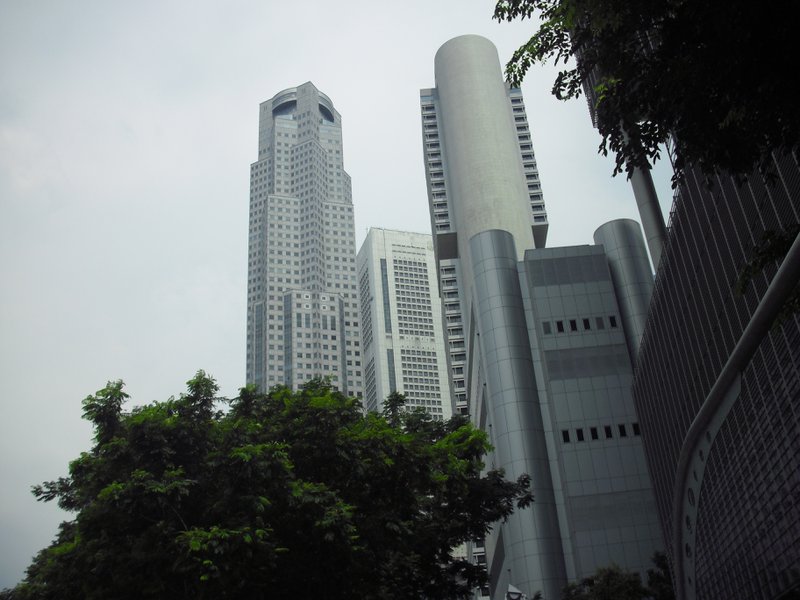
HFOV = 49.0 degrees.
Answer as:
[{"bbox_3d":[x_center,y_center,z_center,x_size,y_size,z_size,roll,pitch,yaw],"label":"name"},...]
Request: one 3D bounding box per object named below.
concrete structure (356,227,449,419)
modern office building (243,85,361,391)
[{"bbox_3d":[7.510,91.310,429.770,40.000,278.000,36.000,7,-32,-18],"label":"concrete structure"},{"bbox_3d":[-34.920,34.210,326.130,44.000,278.000,44.000,5,-32,-16],"label":"modern office building"}]

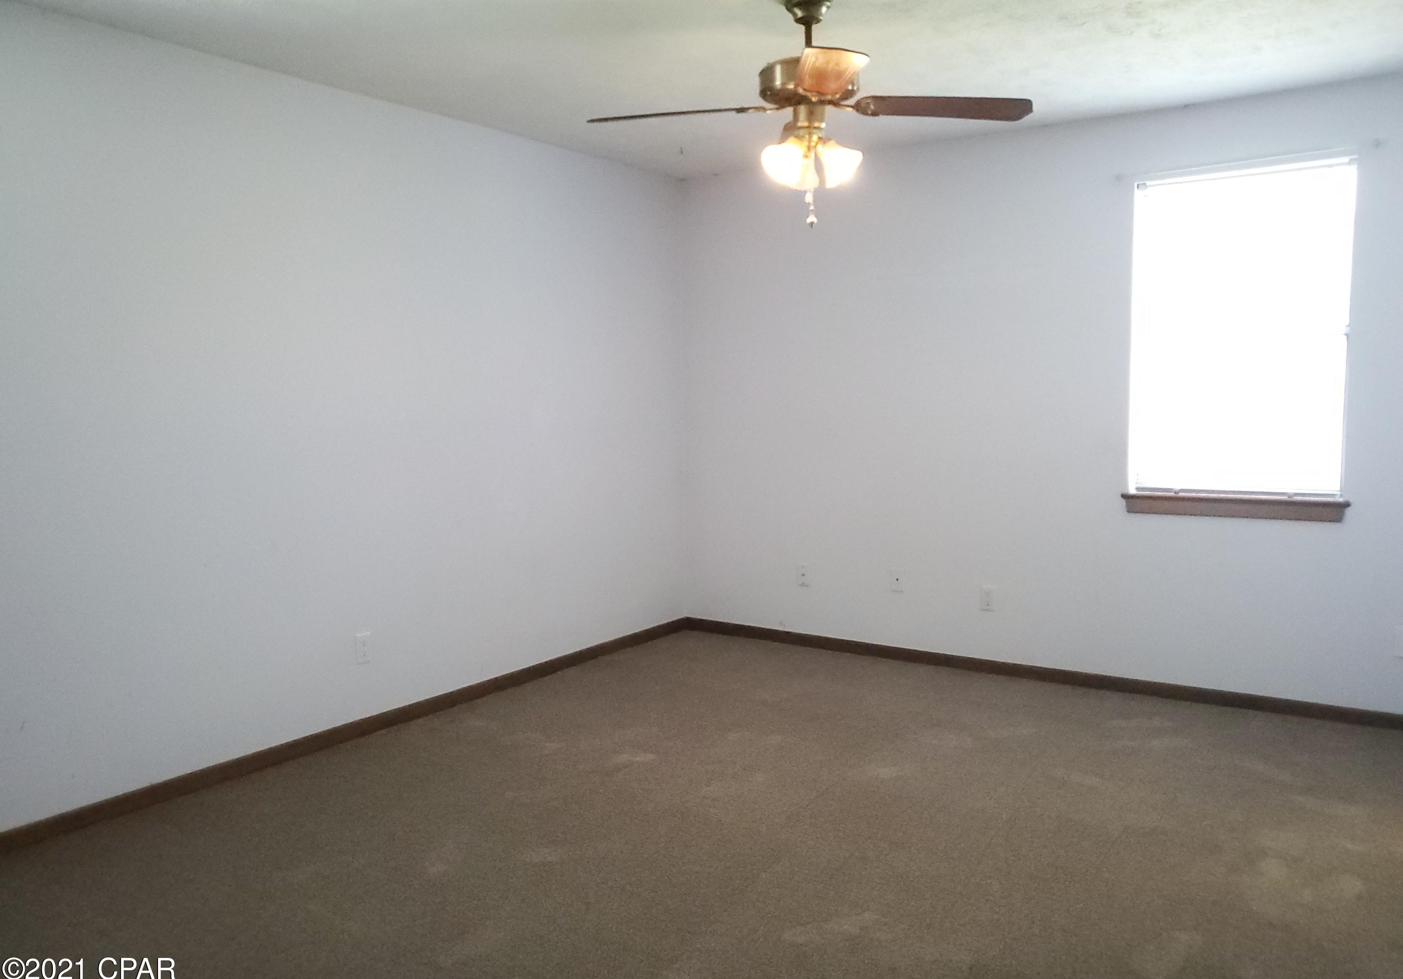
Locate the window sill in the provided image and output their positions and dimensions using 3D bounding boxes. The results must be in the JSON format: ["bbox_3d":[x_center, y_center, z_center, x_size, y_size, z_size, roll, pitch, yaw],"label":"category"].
[{"bbox_3d":[2.128,0.069,4.227,0.815,0.080,0.115,3,6,35],"label":"window sill"}]

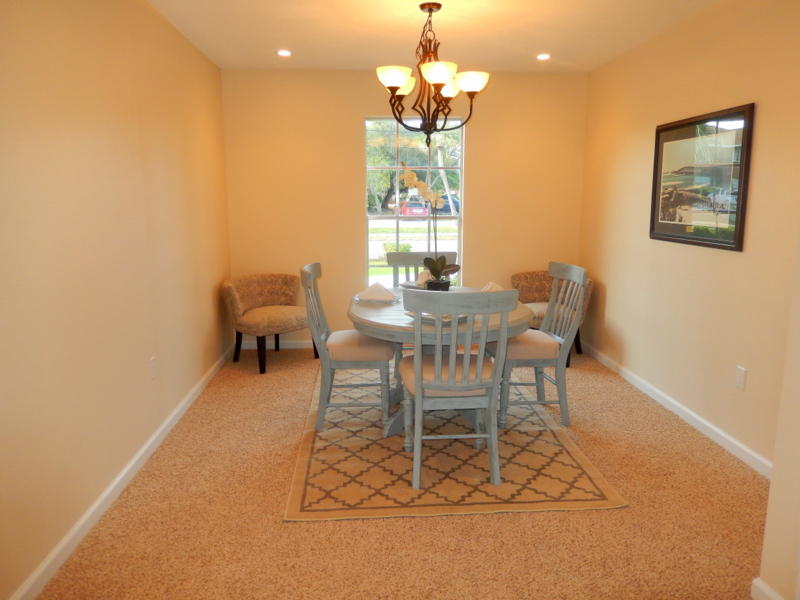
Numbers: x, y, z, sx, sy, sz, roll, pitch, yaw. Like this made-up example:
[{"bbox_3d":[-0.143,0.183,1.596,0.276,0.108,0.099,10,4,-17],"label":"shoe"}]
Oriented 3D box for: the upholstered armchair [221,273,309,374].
[{"bbox_3d":[-1.101,0.169,4.917,0.616,0.714,0.714,9,14,40],"label":"upholstered armchair"}]

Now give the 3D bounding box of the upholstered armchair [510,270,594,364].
[{"bbox_3d":[1.317,0.140,5.059,0.714,0.714,0.616,7,13,34],"label":"upholstered armchair"}]

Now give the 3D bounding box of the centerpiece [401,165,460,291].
[{"bbox_3d":[0.184,-0.390,3.479,0.350,0.854,0.238,-1,10,-4],"label":"centerpiece"}]

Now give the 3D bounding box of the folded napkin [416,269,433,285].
[{"bbox_3d":[0.208,-0.143,3.925,0.182,0.112,0.140,-1,10,-4],"label":"folded napkin"}]

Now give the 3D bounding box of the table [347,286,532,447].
[{"bbox_3d":[0.247,0.399,3.584,1.134,0.735,1.134,-1,10,-4],"label":"table"}]

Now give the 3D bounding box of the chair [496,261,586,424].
[{"bbox_3d":[0.823,0.262,3.678,0.518,0.969,0.518,-1,10,-4],"label":"chair"}]

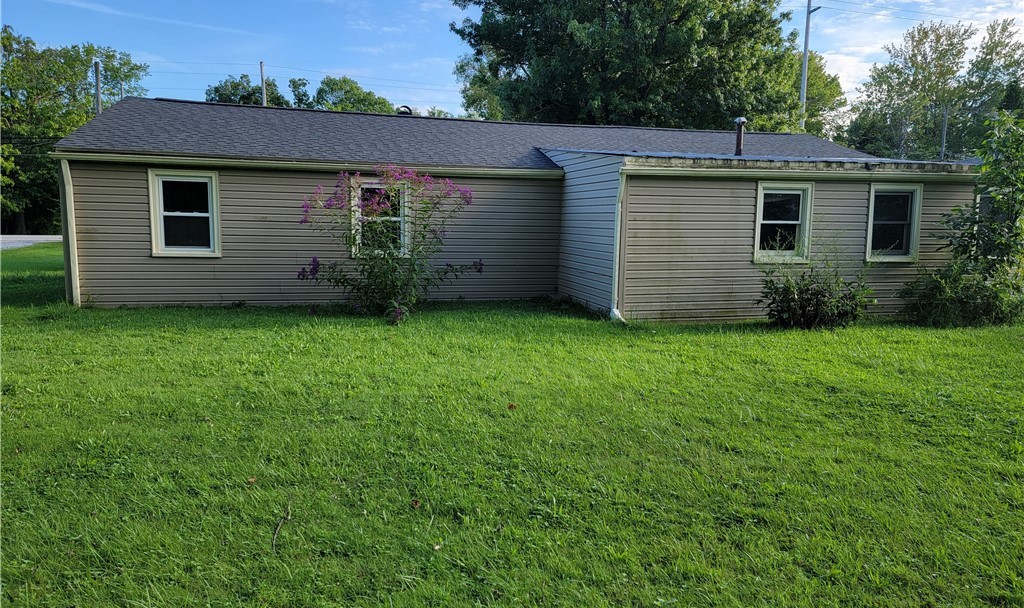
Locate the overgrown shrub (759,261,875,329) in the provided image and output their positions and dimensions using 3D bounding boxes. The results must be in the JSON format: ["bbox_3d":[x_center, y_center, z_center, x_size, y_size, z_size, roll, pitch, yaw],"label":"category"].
[{"bbox_3d":[4.659,-0.170,10.799,1.750,0.923,1.200,-1,7,-14],"label":"overgrown shrub"}]

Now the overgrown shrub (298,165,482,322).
[{"bbox_3d":[-1.915,-1.051,11.434,2.880,2.336,2.200,-1,7,-14],"label":"overgrown shrub"}]

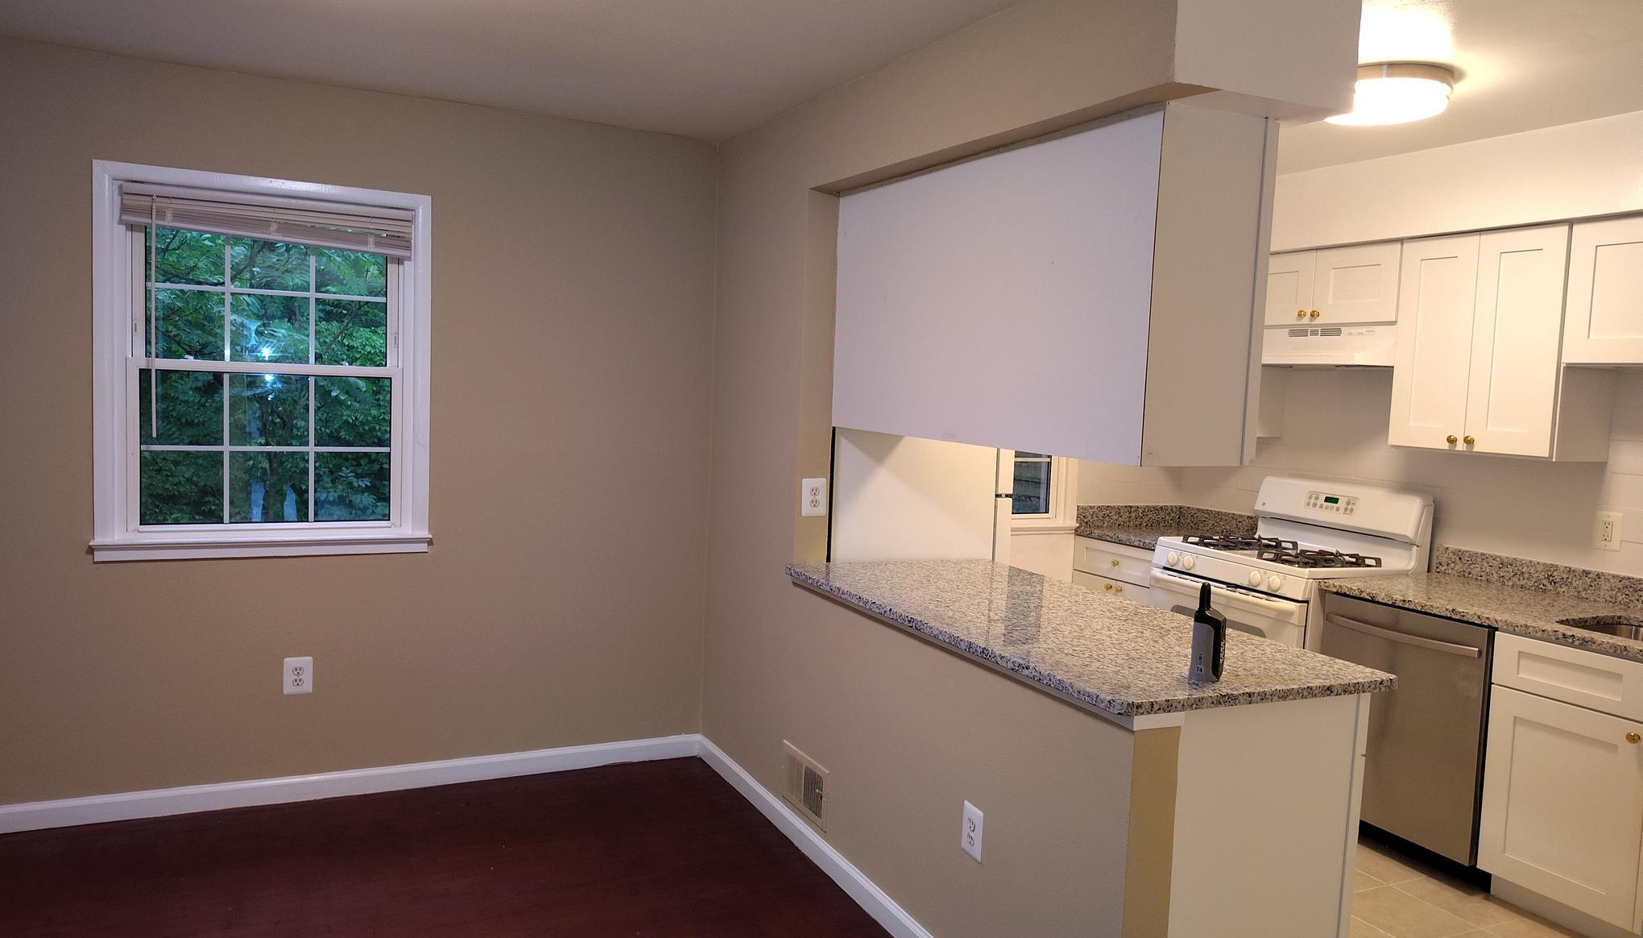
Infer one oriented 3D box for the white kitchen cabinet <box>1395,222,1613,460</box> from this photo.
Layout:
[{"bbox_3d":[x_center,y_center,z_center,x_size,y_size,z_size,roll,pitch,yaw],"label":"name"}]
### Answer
[{"bbox_3d":[2.383,-0.428,3.997,0.318,0.758,0.604,0,5,-26],"label":"white kitchen cabinet"}]

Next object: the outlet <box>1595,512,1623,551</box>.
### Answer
[{"bbox_3d":[2.630,0.216,3.818,0.009,0.128,0.083,0,5,-26],"label":"outlet"}]

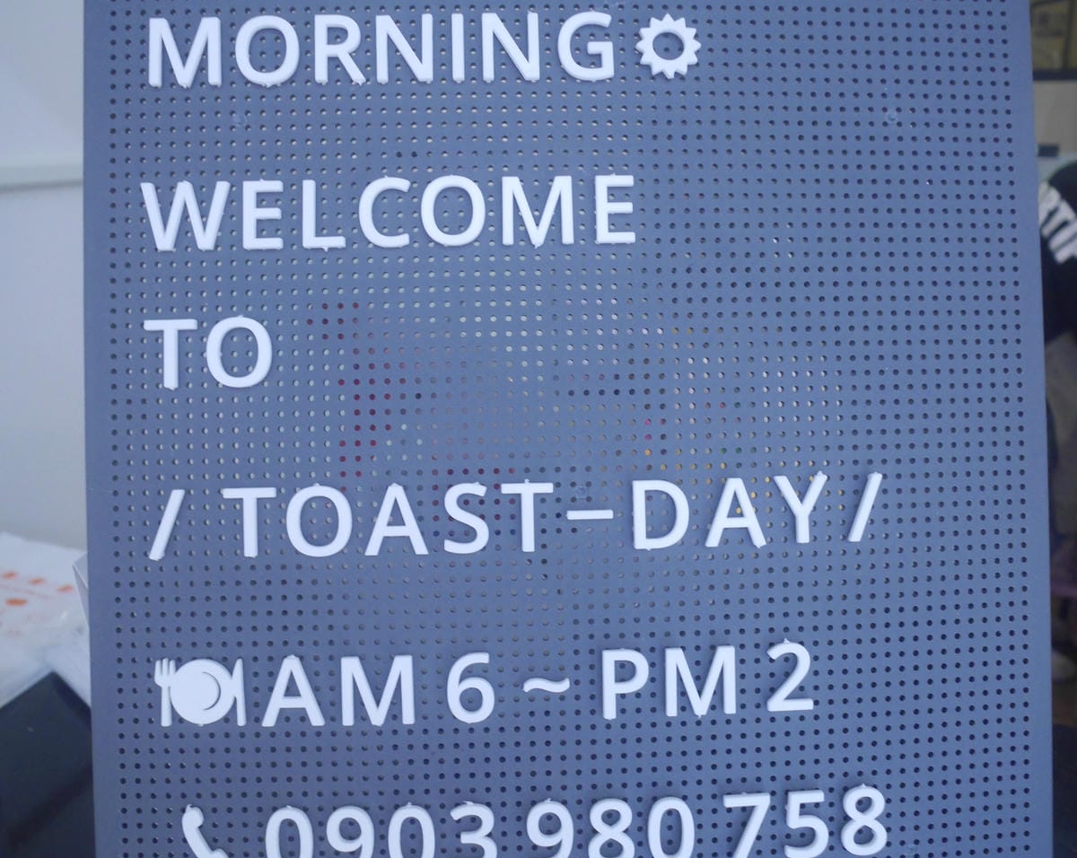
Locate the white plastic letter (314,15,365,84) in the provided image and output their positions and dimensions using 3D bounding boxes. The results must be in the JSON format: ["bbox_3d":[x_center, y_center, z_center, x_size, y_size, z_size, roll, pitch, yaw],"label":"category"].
[{"bbox_3d":[-0.060,-0.115,0.351,0.014,0.020,0.003,-1,-1,-3],"label":"white plastic letter"}]

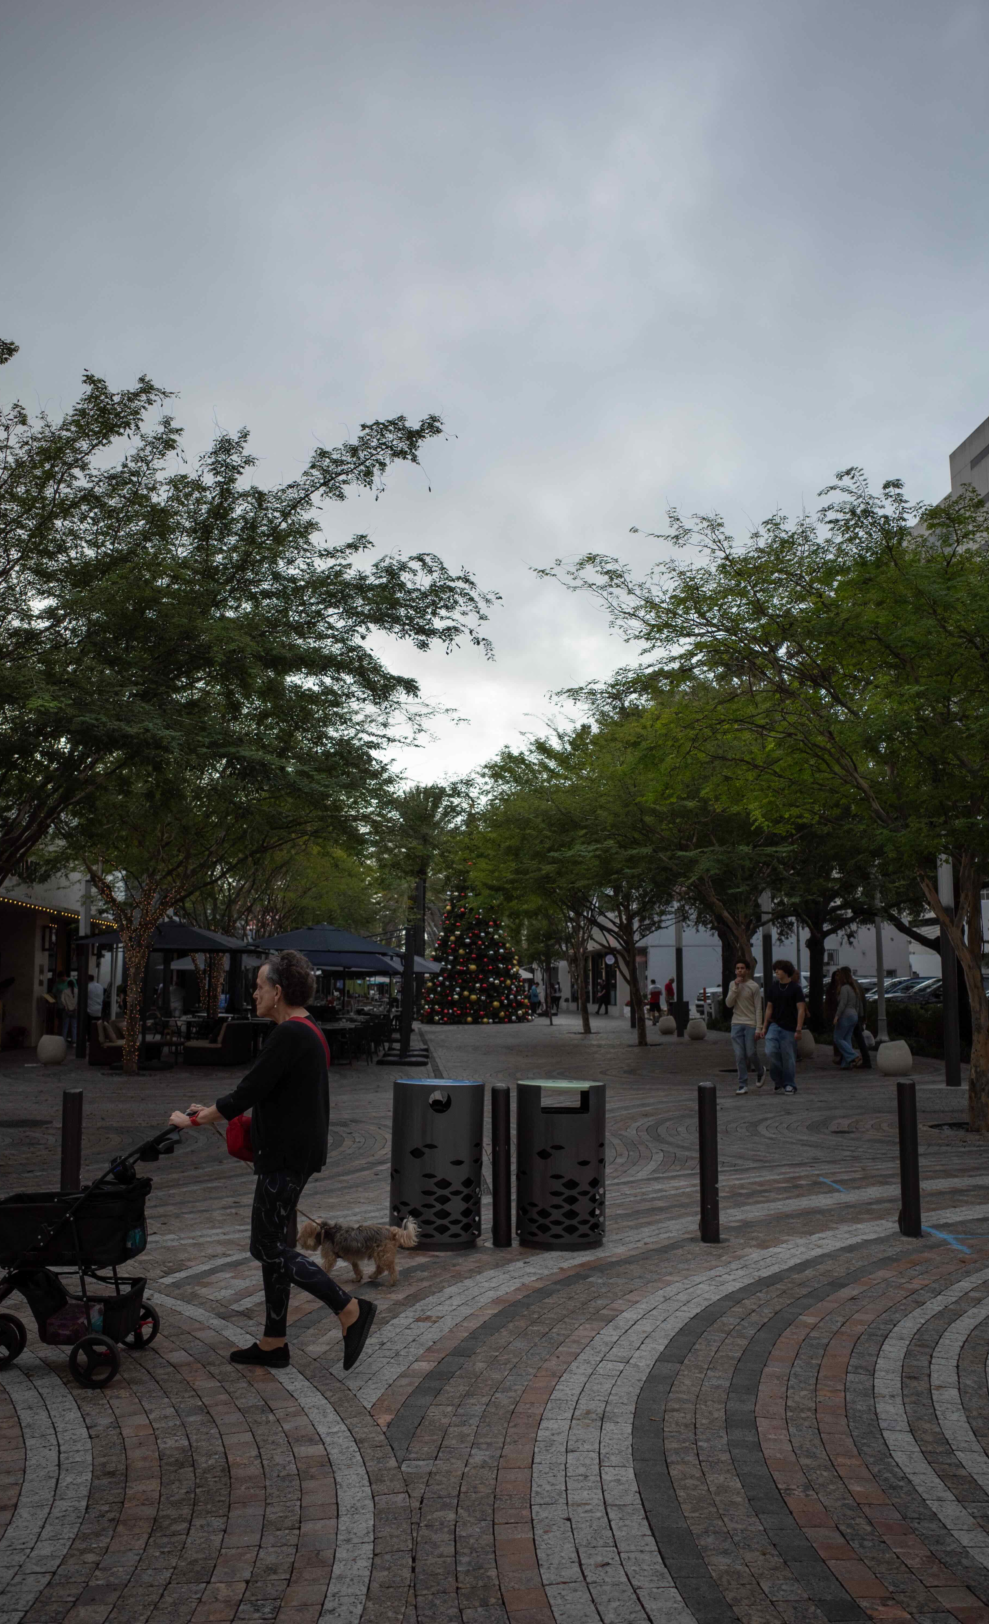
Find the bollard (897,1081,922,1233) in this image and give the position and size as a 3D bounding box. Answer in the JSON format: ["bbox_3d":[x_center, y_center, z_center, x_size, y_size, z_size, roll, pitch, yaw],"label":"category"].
[{"bbox_3d":[2.499,2.068,7.627,0.112,0.912,0.112,0,-8,0],"label":"bollard"}]

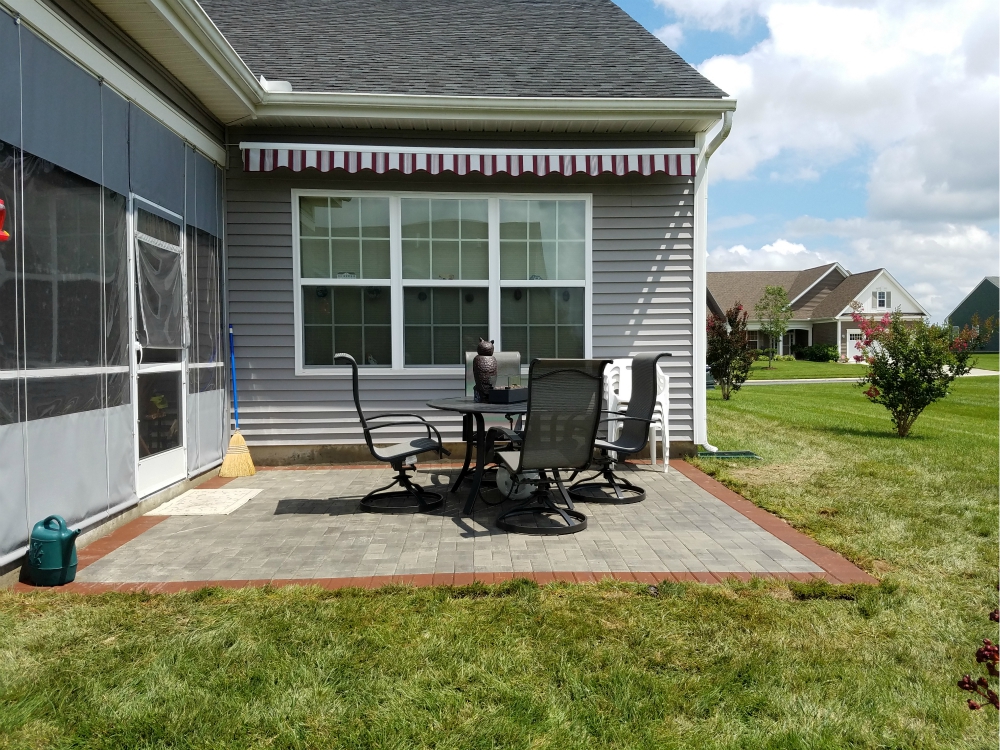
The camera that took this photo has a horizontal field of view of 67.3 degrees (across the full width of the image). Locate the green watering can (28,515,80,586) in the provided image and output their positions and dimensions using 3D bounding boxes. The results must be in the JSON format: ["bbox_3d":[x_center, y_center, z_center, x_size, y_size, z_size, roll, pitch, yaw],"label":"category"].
[{"bbox_3d":[-2.265,0.885,3.826,0.285,0.341,0.215,1,2,16],"label":"green watering can"}]

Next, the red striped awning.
[{"bbox_3d":[-0.266,-2.037,7.206,4.306,0.308,0.240,0,2,-3],"label":"red striped awning"}]

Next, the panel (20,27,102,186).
[{"bbox_3d":[-2.474,-1.502,4.279,0.020,0.659,0.861,0,2,-3],"label":"panel"}]

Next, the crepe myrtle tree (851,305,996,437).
[{"bbox_3d":[5.949,-0.061,10.542,1.850,1.851,1.750,1,3,29],"label":"crepe myrtle tree"}]

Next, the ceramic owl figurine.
[{"bbox_3d":[-0.119,-0.036,5.724,0.180,0.492,0.180,-1,2,-23],"label":"ceramic owl figurine"}]

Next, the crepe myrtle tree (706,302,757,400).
[{"bbox_3d":[5.588,-0.574,18.449,1.400,2.406,1.400,1,2,17],"label":"crepe myrtle tree"}]

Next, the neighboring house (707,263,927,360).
[{"bbox_3d":[21.441,-4.944,59.992,16.803,7.514,15.000,0,2,-3],"label":"neighboring house"}]

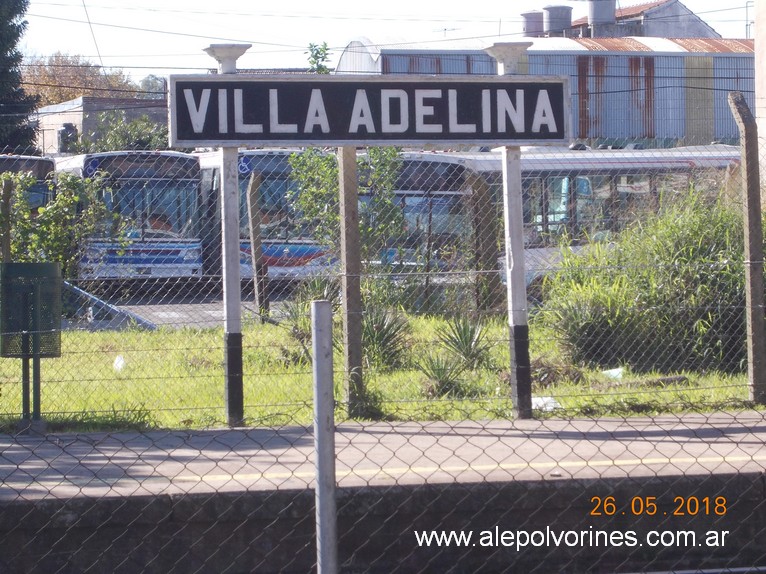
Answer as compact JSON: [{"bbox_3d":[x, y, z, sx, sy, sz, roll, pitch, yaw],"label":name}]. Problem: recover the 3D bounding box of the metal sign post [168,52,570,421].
[{"bbox_3d":[-0.104,-0.384,22.200,2.930,2.680,0.280,-1,2,-15],"label":"metal sign post"}]

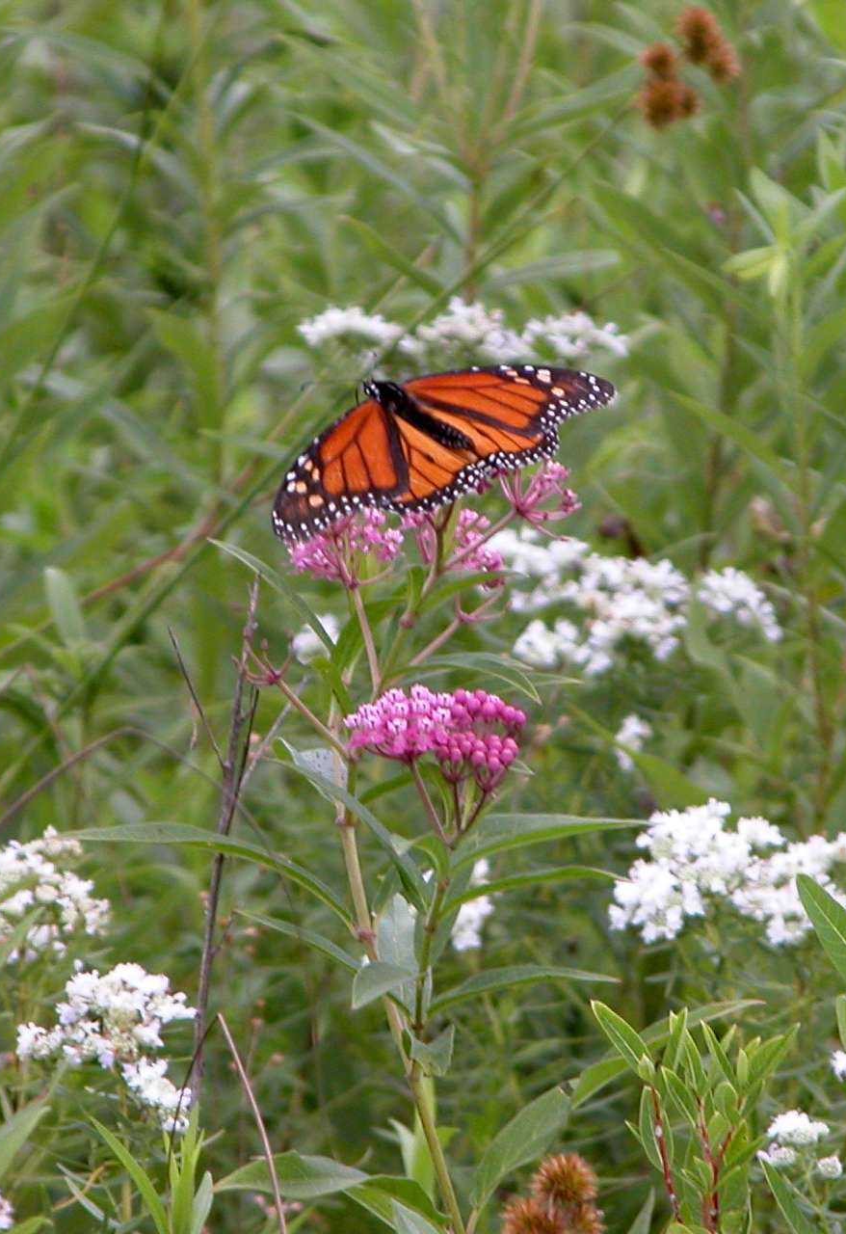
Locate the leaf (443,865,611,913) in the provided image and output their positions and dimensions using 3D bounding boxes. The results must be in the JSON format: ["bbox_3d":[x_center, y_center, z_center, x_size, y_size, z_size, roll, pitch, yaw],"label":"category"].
[{"bbox_3d":[0.024,0.064,2.340,0.042,0.009,0.011,-11,32,12],"label":"leaf"}]

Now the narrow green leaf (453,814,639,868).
[{"bbox_3d":[0.029,0.052,2.340,0.046,0.010,0.014,-10,31,15],"label":"narrow green leaf"}]

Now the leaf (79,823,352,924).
[{"bbox_3d":[-0.050,0.061,2.360,0.069,0.015,0.014,18,33,-6],"label":"leaf"}]

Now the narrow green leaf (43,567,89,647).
[{"bbox_3d":[-0.098,-0.003,2.750,0.009,0.025,0.005,-21,14,6],"label":"narrow green leaf"}]

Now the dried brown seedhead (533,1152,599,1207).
[{"bbox_3d":[0.034,0.135,2.380,0.015,0.014,0.015,0,15,0],"label":"dried brown seedhead"}]

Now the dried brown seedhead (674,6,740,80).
[{"bbox_3d":[0.090,-0.181,3.150,0.021,0.022,0.017,0,14,0],"label":"dried brown seedhead"}]

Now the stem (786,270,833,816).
[{"bbox_3d":[0.110,-0.021,2.850,0.005,0.157,0.005,-2,15,1],"label":"stem"}]

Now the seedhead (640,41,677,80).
[{"bbox_3d":[0.074,-0.176,3.150,0.012,0.012,0.012,0,14,0],"label":"seedhead"}]

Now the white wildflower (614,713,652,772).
[{"bbox_3d":[0.054,0.033,2.580,0.010,0.014,0.011,0,15,0],"label":"white wildflower"}]

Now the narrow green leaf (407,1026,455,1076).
[{"bbox_3d":[0.002,0.101,2.330,0.011,0.010,0.015,-6,32,-8],"label":"narrow green leaf"}]

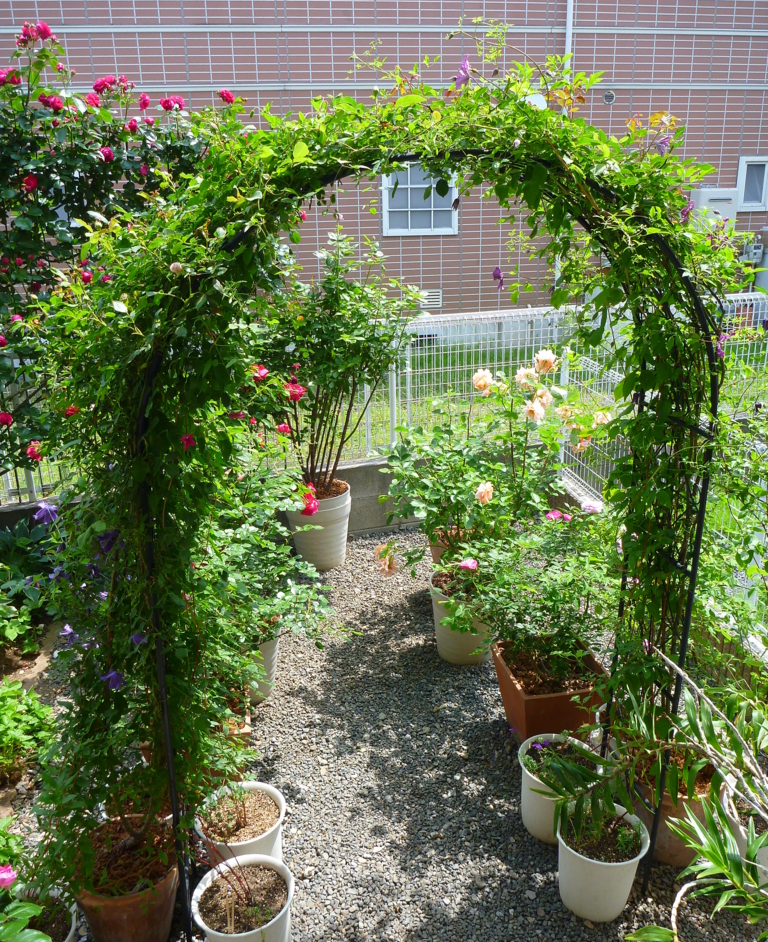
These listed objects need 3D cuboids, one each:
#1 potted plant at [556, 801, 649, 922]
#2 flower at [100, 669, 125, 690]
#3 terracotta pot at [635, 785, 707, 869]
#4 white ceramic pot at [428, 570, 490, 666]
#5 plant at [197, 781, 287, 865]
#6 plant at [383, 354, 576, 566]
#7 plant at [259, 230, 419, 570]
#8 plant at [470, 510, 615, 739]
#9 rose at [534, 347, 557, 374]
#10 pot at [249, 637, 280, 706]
[{"bbox_3d":[0.579,1.057,2.236,0.240,0.240,0.240,-1,17,0],"label":"potted plant"},{"bbox_3d":[-0.637,0.493,1.939,0.058,0.048,0.045,-1,17,0],"label":"flower"},{"bbox_3d":[0.847,0.989,2.404,0.255,0.265,0.255,-1,17,0],"label":"terracotta pot"},{"bbox_3d":[0.337,0.631,3.515,0.278,0.306,0.278,-1,17,0],"label":"white ceramic pot"},{"bbox_3d":[-0.390,1.052,2.312,0.247,0.236,0.247,-1,17,0],"label":"plant"},{"bbox_3d":[0.451,0.035,3.991,0.860,1.160,0.720,-1,17,0],"label":"plant"},{"bbox_3d":[-0.235,-0.335,4.266,0.780,1.725,0.700,-1,17,0],"label":"plant"},{"bbox_3d":[0.534,0.553,2.885,0.450,0.820,0.450,-4,18,-11],"label":"plant"},{"bbox_3d":[0.741,-0.491,3.830,0.100,0.095,0.095,-1,17,0],"label":"rose"},{"bbox_3d":[-0.548,0.737,3.245,0.285,0.290,0.285,-1,17,0],"label":"pot"}]

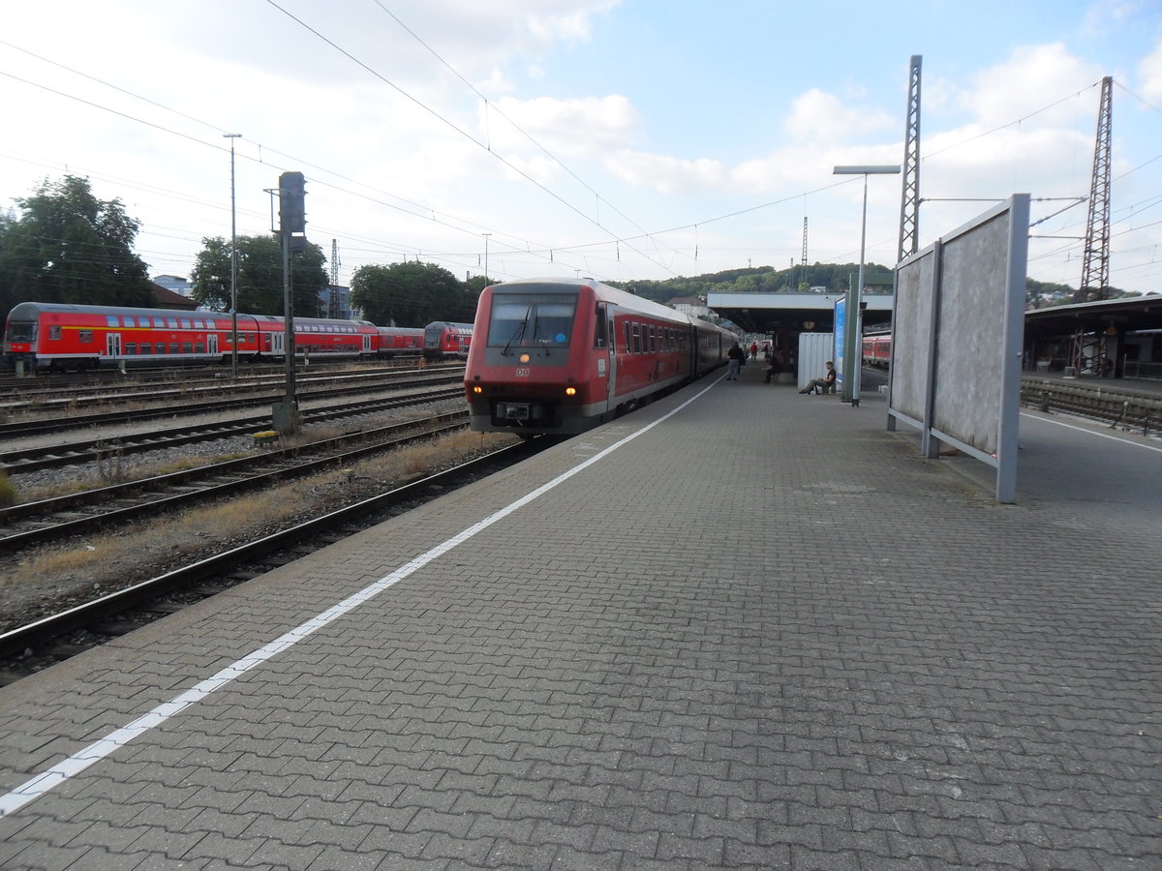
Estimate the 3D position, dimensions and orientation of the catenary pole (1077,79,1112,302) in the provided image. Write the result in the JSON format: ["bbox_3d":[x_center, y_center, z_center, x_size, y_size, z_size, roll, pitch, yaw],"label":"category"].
[{"bbox_3d":[28.530,-11.306,49.836,1.500,16.300,1.400,2,6,13],"label":"catenary pole"}]

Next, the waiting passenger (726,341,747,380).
[{"bbox_3d":[6.887,-3.337,40.672,0.600,1.710,0.420,0,6,-3],"label":"waiting passenger"}]

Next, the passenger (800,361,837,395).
[{"bbox_3d":[7.731,-1.865,29.405,1.120,1.060,0.520,2,6,13],"label":"passenger"}]

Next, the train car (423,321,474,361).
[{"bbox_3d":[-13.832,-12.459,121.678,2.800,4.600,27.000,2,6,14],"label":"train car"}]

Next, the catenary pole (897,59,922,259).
[{"bbox_3d":[9.884,-6.198,27.316,0.700,10.140,0.600,2,6,13],"label":"catenary pole"}]

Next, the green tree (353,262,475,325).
[{"bbox_3d":[-30.828,-23.194,165.845,22.500,16.800,18.000,-1,6,-11],"label":"green tree"}]

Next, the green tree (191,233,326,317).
[{"bbox_3d":[-43.178,-18.685,121.829,18.000,16.500,16.000,-2,6,-20],"label":"green tree"}]

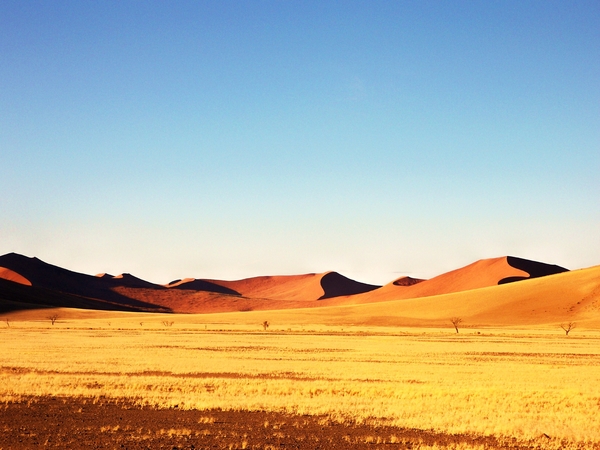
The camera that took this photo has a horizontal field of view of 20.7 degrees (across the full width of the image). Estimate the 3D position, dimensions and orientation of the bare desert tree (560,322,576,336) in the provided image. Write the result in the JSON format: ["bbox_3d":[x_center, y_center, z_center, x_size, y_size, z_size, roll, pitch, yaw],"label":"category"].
[{"bbox_3d":[73.324,28.559,450.000,4.200,3.700,3.900,0,-3,0],"label":"bare desert tree"}]

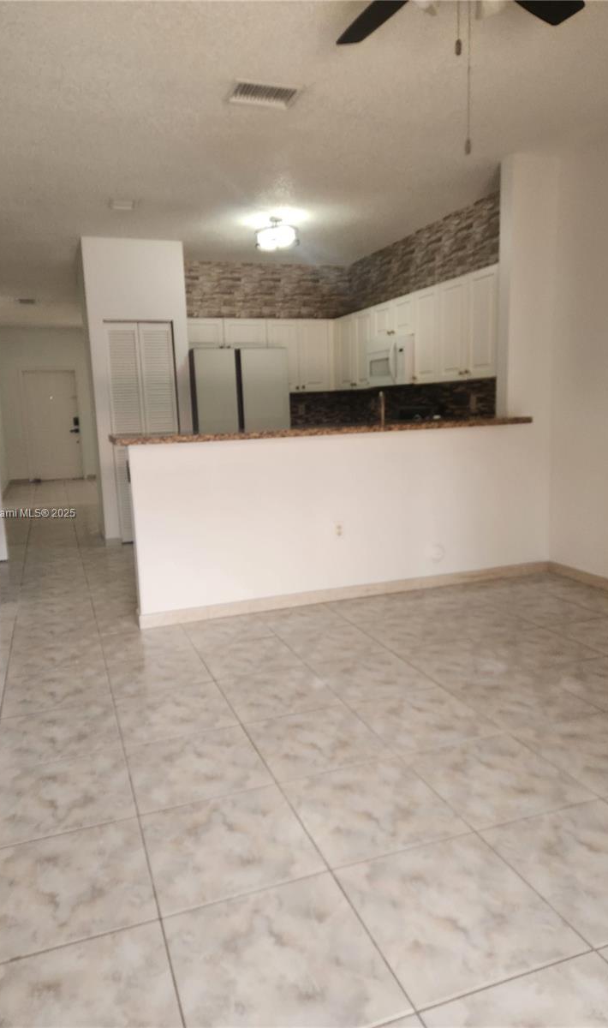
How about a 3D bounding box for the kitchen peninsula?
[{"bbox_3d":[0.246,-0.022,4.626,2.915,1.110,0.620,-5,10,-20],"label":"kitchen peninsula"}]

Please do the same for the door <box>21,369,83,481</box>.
[{"bbox_3d":[-4.661,-1.662,12.703,0.915,2.030,0.060,-5,10,-20],"label":"door"}]

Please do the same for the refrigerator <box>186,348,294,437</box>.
[{"bbox_3d":[-0.698,-0.702,6.903,0.910,1.780,0.830,-5,10,-20],"label":"refrigerator"}]

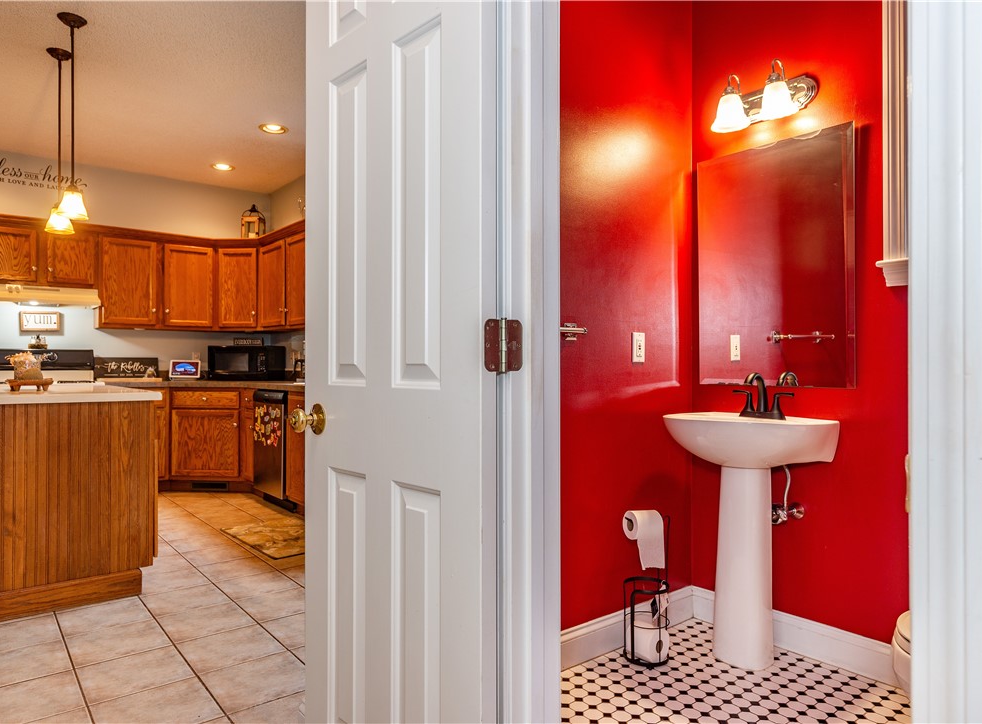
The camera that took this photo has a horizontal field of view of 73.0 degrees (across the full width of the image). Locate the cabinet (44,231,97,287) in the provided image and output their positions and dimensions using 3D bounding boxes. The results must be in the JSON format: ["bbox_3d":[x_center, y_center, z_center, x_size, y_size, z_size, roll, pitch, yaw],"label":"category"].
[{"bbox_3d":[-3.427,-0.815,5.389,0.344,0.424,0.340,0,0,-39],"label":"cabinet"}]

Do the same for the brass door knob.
[{"bbox_3d":[-0.406,0.126,1.447,0.066,0.068,0.068,0,-1,-43],"label":"brass door knob"}]

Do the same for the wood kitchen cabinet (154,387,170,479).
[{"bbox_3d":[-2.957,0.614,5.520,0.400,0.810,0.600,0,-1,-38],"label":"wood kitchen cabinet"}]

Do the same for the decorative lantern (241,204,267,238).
[{"bbox_3d":[-2.167,-1.256,6.084,0.160,0.370,0.160,0,0,6],"label":"decorative lantern"}]

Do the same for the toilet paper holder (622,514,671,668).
[{"bbox_3d":[0.560,0.803,2.386,0.170,0.510,0.170,0,0,0],"label":"toilet paper holder"}]

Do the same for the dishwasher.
[{"bbox_3d":[-1.408,0.642,5.077,0.600,0.870,0.600,0,-1,-38],"label":"dishwasher"}]

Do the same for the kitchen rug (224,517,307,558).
[{"bbox_3d":[-1.250,1.062,4.066,0.500,0.014,0.850,0,-1,-41],"label":"kitchen rug"}]

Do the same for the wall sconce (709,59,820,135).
[{"bbox_3d":[0.976,-0.983,2.430,0.222,0.200,0.330,0,0,-39],"label":"wall sconce"}]

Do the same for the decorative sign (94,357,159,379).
[{"bbox_3d":[-3.158,0.067,5.758,0.499,0.209,0.025,0,0,-39],"label":"decorative sign"}]

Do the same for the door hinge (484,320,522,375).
[{"bbox_3d":[0.022,-0.026,1.131,0.086,0.090,0.014,0,0,-44],"label":"door hinge"}]

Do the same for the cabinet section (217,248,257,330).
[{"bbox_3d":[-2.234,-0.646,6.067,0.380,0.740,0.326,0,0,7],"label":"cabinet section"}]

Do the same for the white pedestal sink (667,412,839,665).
[{"bbox_3d":[0.917,0.640,2.383,0.378,0.861,0.500,0,0,-39],"label":"white pedestal sink"}]

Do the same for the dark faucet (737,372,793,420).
[{"bbox_3d":[0.971,0.125,2.423,0.165,0.168,0.225,0,0,-39],"label":"dark faucet"}]

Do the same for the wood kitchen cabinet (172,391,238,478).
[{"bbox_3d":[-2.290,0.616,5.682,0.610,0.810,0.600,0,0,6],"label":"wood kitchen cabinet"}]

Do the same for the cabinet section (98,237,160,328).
[{"bbox_3d":[-3.086,-0.646,5.628,0.450,0.757,0.326,0,0,-38],"label":"cabinet section"}]

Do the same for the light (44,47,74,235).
[{"bbox_3d":[-2.322,-1.180,3.573,0.135,0.960,0.135,0,0,-39],"label":"light"}]

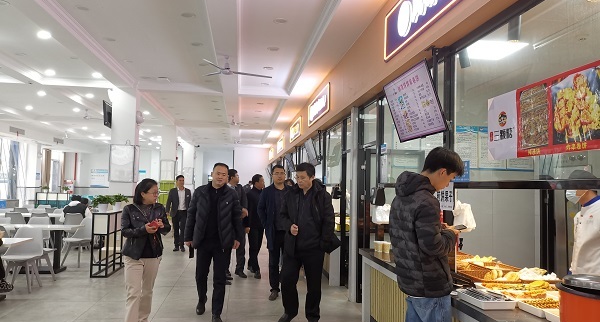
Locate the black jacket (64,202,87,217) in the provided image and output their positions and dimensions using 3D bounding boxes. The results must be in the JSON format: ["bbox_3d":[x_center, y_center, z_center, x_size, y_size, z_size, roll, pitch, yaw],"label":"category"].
[{"bbox_3d":[-4.880,1.174,10.165,0.540,0.480,0.380,1,-3,8],"label":"black jacket"}]

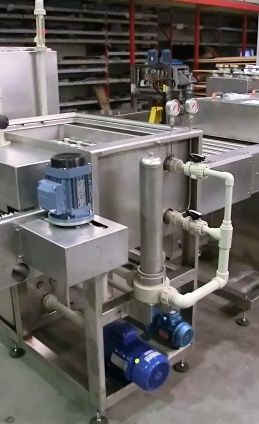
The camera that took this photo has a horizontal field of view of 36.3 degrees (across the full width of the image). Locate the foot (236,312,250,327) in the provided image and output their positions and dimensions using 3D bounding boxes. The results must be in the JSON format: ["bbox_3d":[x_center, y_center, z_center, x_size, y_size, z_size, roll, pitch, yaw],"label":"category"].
[{"bbox_3d":[0.741,0.676,2.555,0.083,0.069,0.082,-18,26,-42],"label":"foot"}]

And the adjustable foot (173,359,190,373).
[{"bbox_3d":[0.290,0.837,2.196,0.086,0.060,0.085,0,19,0],"label":"adjustable foot"}]

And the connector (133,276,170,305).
[{"bbox_3d":[0.087,0.325,1.654,0.140,0.087,0.139,-18,26,-42],"label":"connector"}]

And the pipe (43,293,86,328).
[{"bbox_3d":[-0.358,0.568,2.253,0.067,0.071,0.350,-18,26,-42],"label":"pipe"}]

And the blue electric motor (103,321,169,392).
[{"bbox_3d":[0.029,0.716,1.965,0.169,0.235,0.300,-18,26,-42],"label":"blue electric motor"}]

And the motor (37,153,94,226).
[{"bbox_3d":[-0.208,-0.076,1.314,0.160,0.215,0.183,14,23,39],"label":"motor"}]

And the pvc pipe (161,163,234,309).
[{"bbox_3d":[0.239,0.089,1.625,0.314,0.494,0.226,-18,26,-42],"label":"pvc pipe"}]

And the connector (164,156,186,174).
[{"bbox_3d":[0.199,-0.204,1.745,0.057,0.060,0.098,-18,26,-42],"label":"connector"}]

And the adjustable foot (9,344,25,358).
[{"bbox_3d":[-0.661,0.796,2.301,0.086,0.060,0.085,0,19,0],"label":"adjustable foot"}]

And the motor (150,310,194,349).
[{"bbox_3d":[0.247,0.640,2.189,0.124,0.188,0.197,-18,26,-42],"label":"motor"}]

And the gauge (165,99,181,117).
[{"bbox_3d":[0.190,-0.458,1.727,0.067,0.071,0.032,-18,26,-42],"label":"gauge"}]

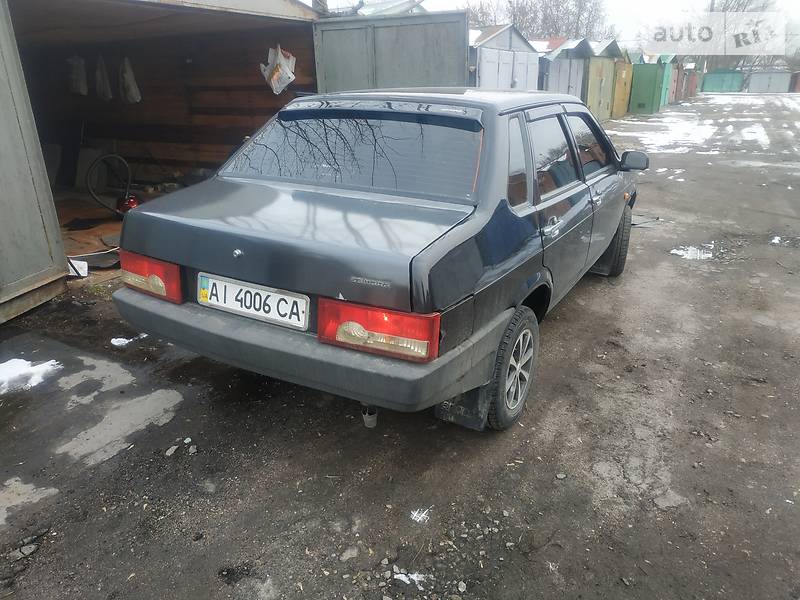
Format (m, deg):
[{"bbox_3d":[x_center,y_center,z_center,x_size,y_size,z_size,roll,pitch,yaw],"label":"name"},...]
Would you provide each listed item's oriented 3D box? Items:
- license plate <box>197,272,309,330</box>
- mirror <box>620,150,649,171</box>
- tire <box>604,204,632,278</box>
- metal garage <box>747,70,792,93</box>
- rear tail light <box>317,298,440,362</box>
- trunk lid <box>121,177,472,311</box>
[{"bbox_3d":[-0.553,0.002,2.023,0.530,0.123,0.020,11,17,28],"label":"license plate"},{"bbox_3d":[1.552,-0.920,3.664,0.172,0.125,0.110,11,24,28],"label":"mirror"},{"bbox_3d":[1.737,-0.482,4.497,0.180,0.565,0.565,8,23,21],"label":"tire"},{"bbox_3d":[38.204,-22.516,57.407,3.500,2.150,5.800,11,24,28],"label":"metal garage"},{"bbox_3d":[-0.065,0.089,1.773,0.425,0.160,0.075,11,24,28],"label":"rear tail light"},{"bbox_3d":[-0.427,-0.271,2.152,1.360,0.235,0.570,11,24,28],"label":"trunk lid"}]

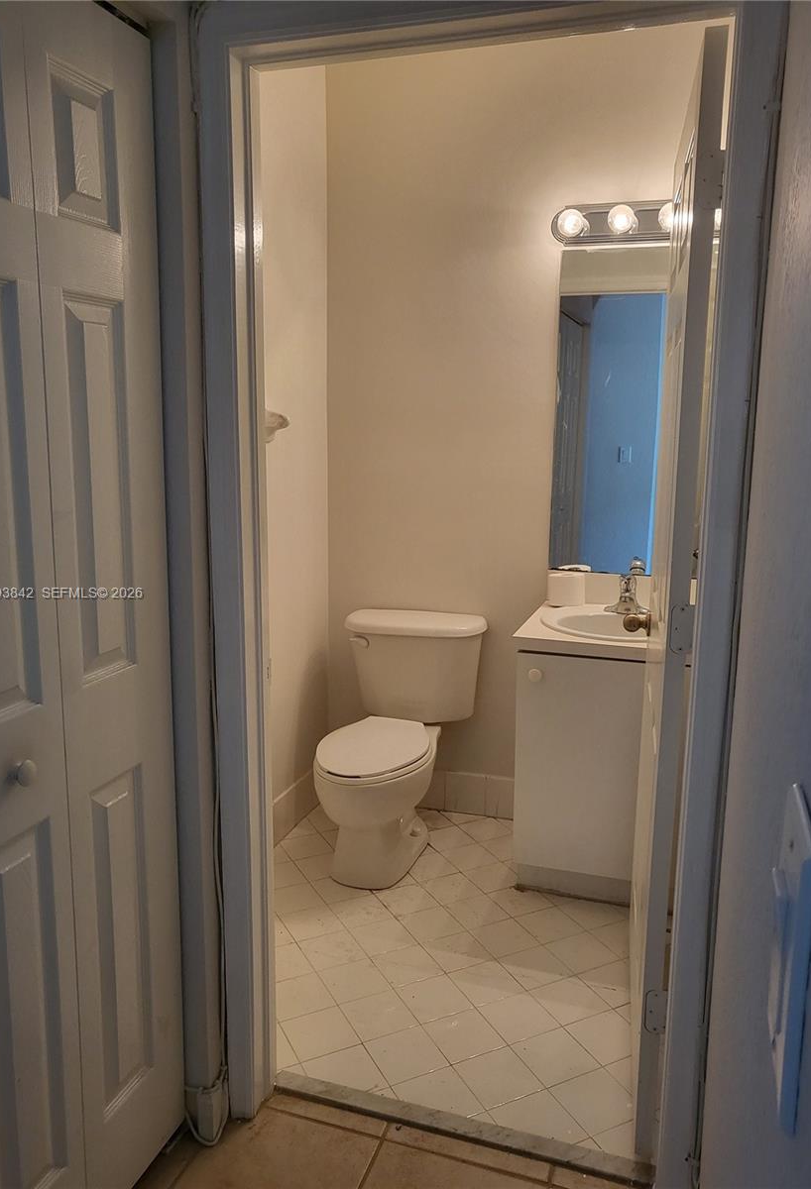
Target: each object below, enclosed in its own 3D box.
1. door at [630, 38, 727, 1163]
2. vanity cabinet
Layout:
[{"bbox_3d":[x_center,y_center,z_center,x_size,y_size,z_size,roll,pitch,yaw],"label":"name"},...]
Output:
[{"bbox_3d":[0.564,0.045,1.944,0.035,2.035,0.762,3,11,13],"label":"door"},{"bbox_3d":[0.666,0.516,2.811,0.542,0.790,0.550,4,12,19],"label":"vanity cabinet"}]

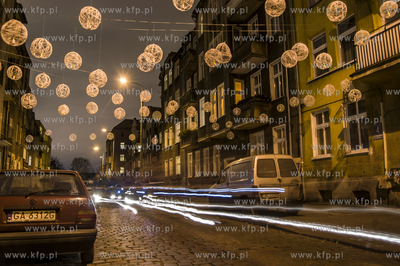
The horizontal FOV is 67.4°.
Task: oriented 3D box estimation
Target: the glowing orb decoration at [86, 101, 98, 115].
[{"bbox_3d":[-3.550,-0.813,9.907,0.400,0.400,0.400,3,-10,-20],"label":"glowing orb decoration"}]

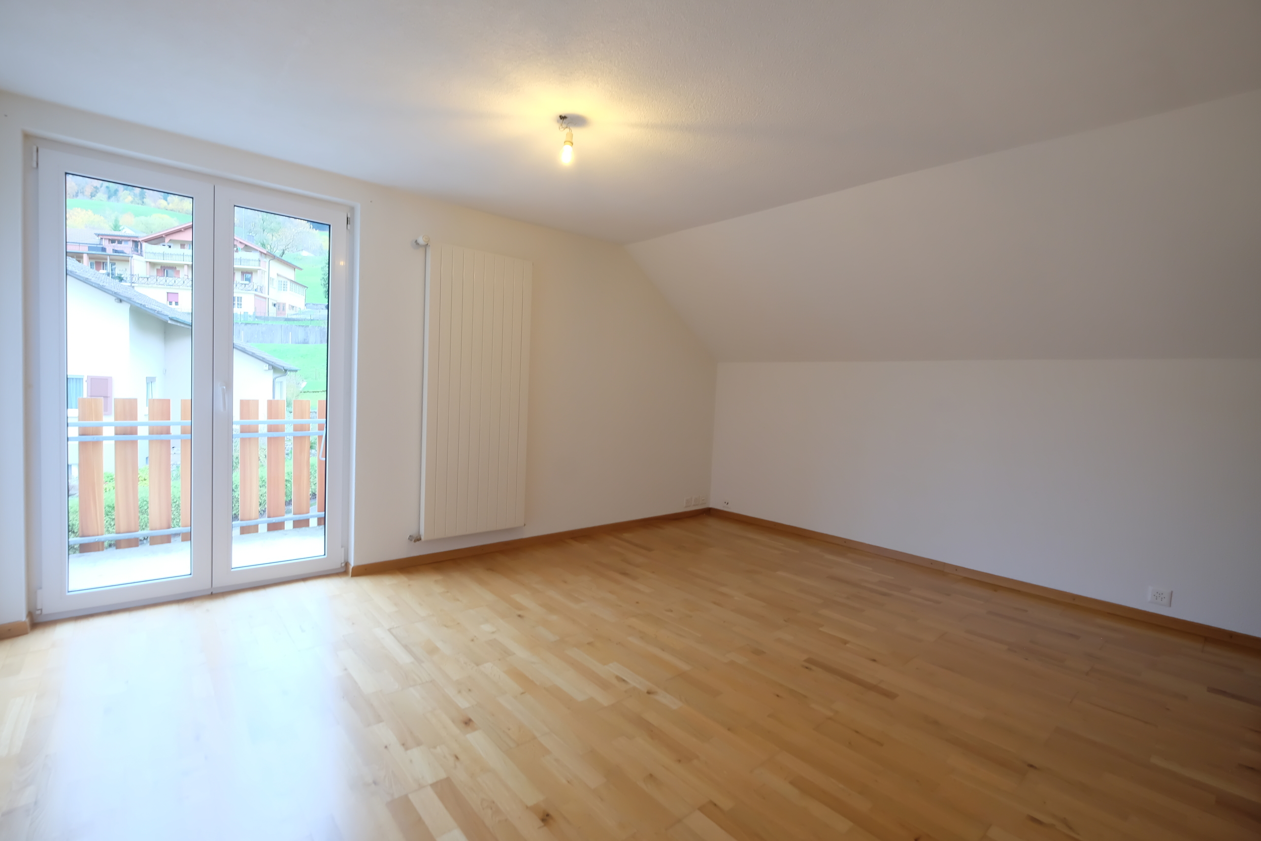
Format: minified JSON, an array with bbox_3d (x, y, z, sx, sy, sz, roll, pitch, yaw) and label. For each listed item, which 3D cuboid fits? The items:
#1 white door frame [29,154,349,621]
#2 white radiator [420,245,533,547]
[{"bbox_3d":[-2.141,-0.151,2.873,1.240,2.070,0.080,0,4,-42],"label":"white door frame"},{"bbox_3d":[-0.986,-0.165,3.627,0.710,1.790,0.085,0,4,-42],"label":"white radiator"}]

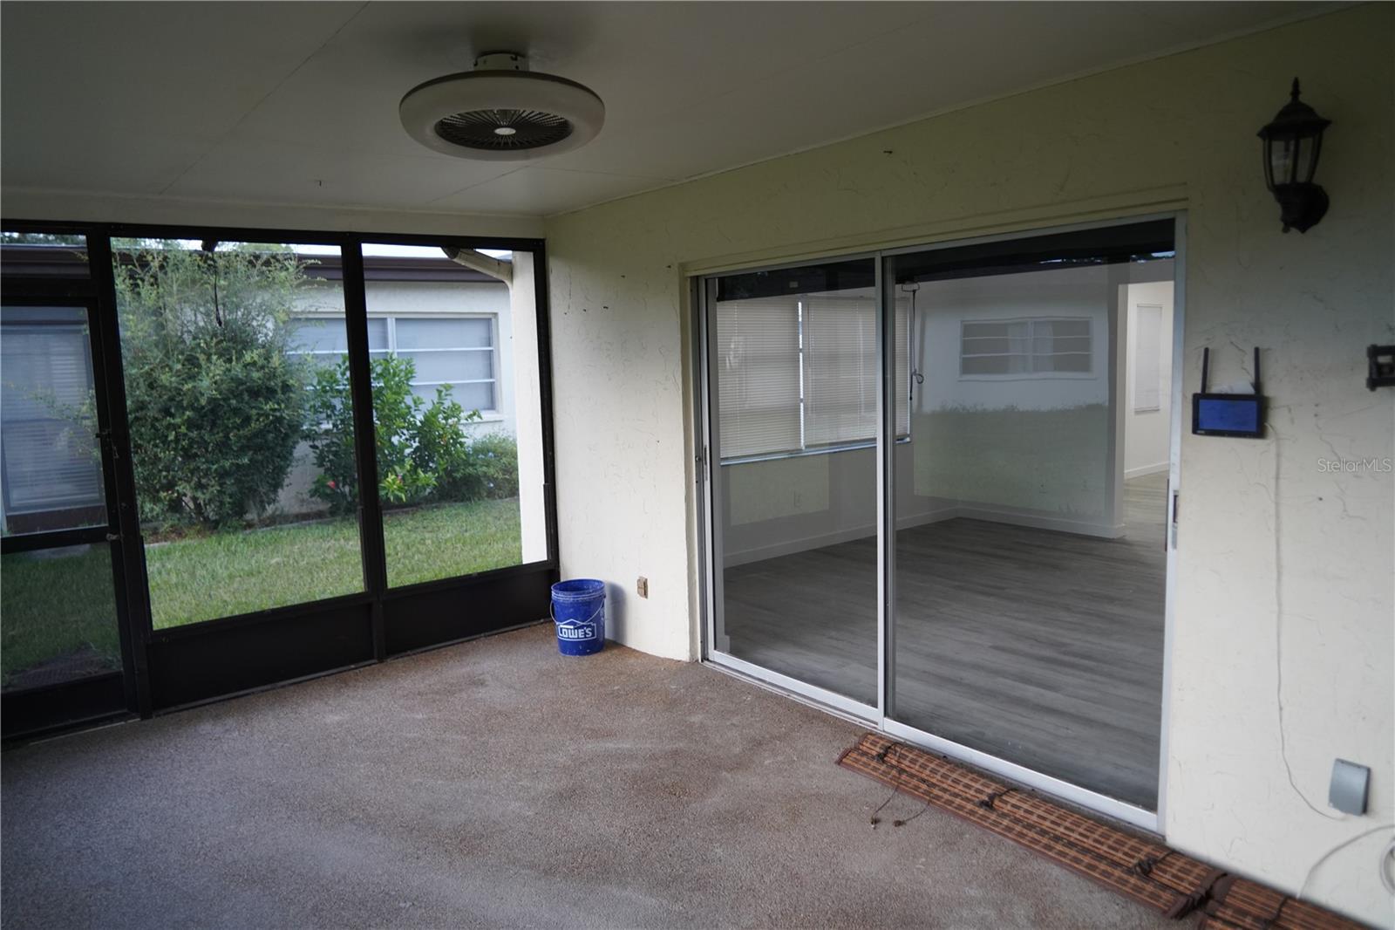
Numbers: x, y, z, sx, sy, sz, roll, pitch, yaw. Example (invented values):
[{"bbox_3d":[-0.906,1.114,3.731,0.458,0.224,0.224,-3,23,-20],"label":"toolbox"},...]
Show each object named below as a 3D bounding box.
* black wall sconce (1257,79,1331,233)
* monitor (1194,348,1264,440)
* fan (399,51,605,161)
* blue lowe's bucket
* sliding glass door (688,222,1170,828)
[{"bbox_3d":[1.593,-0.825,2.483,0.200,0.400,0.170,-7,9,-38],"label":"black wall sconce"},{"bbox_3d":[1.566,-0.213,2.730,0.040,0.260,0.193,-7,9,-38],"label":"monitor"},{"bbox_3d":[-0.541,-1.022,2.600,0.565,0.205,0.565,-2,7,0],"label":"fan"},{"bbox_3d":[-0.671,0.868,5.308,0.308,0.370,0.308,-3,7,-8],"label":"blue lowe's bucket"},{"bbox_3d":[0.795,0.136,3.928,0.100,2.010,2.410,-7,9,-38],"label":"sliding glass door"}]

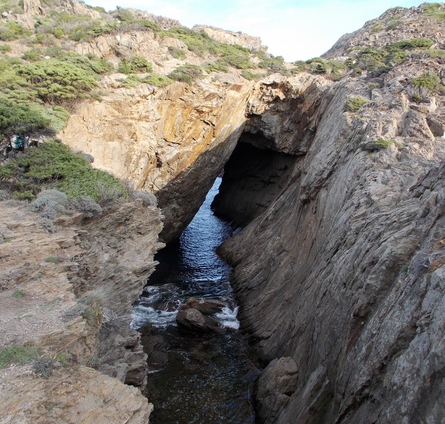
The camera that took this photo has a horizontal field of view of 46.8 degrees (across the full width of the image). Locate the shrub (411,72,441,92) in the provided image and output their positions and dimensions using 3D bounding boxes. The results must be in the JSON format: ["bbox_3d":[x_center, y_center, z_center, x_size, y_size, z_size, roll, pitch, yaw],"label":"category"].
[{"bbox_3d":[7.101,-4.565,18.000,1.018,0.679,0.865,5,14,20],"label":"shrub"}]

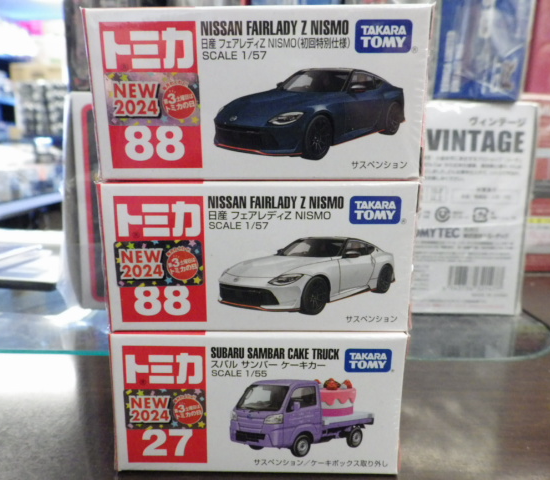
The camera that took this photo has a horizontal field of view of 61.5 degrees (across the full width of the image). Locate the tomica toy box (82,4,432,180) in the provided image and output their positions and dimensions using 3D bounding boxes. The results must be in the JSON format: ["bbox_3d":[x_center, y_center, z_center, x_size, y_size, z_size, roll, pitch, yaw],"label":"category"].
[{"bbox_3d":[-0.004,-0.038,0.129,0.078,0.039,0.041,0,12,0],"label":"tomica toy box"}]

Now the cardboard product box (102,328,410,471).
[{"bbox_3d":[-0.004,0.041,0.144,0.078,0.039,0.041,0,10,0],"label":"cardboard product box"}]

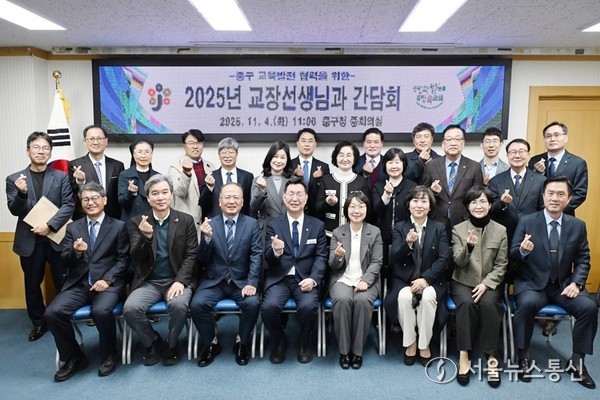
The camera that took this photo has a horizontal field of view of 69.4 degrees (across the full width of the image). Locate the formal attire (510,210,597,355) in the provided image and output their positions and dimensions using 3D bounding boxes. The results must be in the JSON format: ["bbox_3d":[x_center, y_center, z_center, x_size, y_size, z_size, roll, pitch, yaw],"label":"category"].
[{"bbox_3d":[1.799,0.567,3.113,0.580,0.960,0.630,2,7,14],"label":"formal attire"}]

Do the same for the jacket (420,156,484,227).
[{"bbox_3d":[1.335,-0.066,3.755,0.560,0.700,0.320,1,6,6],"label":"jacket"}]

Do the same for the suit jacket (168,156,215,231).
[{"bbox_3d":[-0.962,0.068,3.915,0.492,0.906,0.355,-2,6,-20],"label":"suit jacket"}]

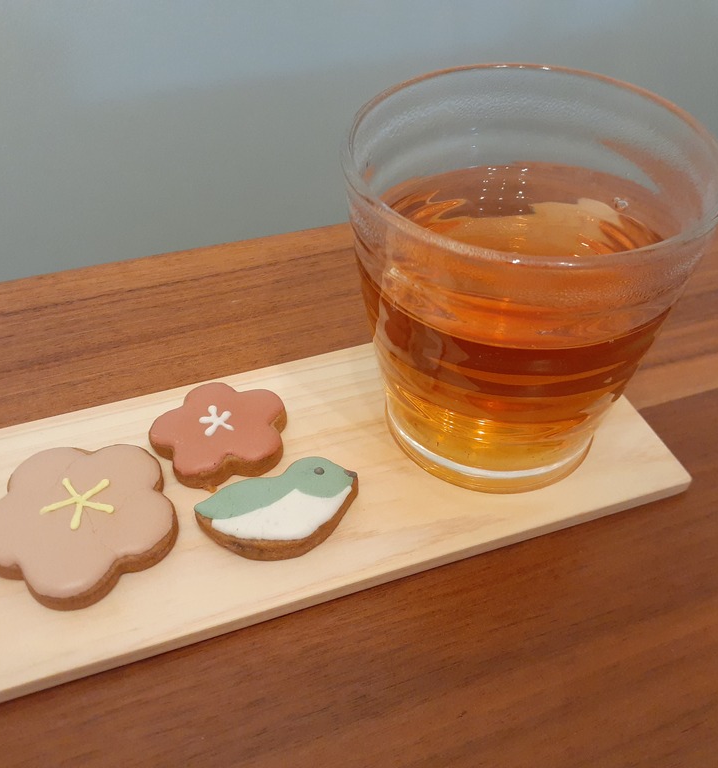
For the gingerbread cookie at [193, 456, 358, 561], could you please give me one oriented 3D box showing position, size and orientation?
[{"bbox_3d":[-0.020,0.037,0.229,0.046,0.006,0.026,-24,51,-22],"label":"gingerbread cookie"}]

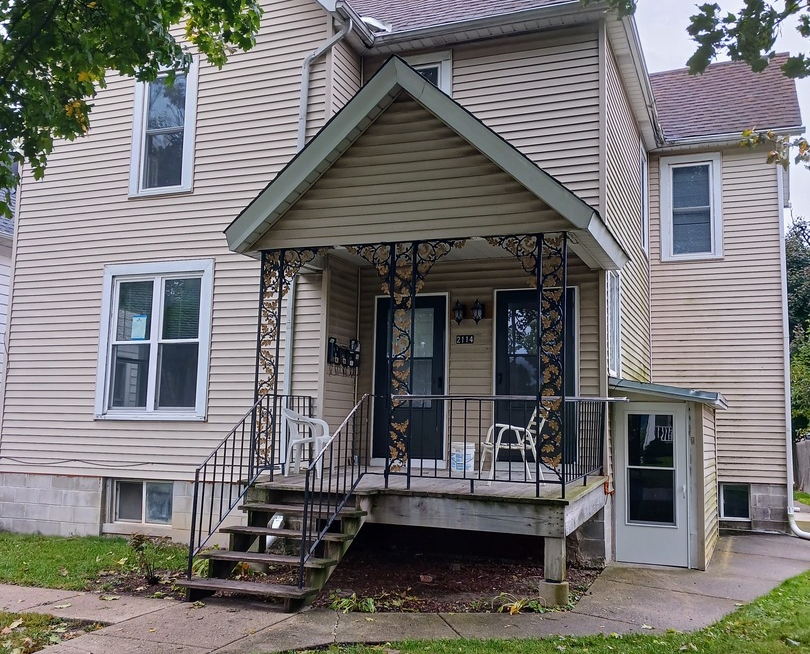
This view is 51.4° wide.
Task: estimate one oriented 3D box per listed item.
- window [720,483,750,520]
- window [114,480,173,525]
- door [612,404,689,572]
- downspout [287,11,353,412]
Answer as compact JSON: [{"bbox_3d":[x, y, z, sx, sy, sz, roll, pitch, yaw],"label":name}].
[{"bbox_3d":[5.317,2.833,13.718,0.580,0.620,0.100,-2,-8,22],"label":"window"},{"bbox_3d":[-3.357,2.232,10.745,0.960,0.560,0.100,-2,-8,22],"label":"window"},{"bbox_3d":[2.910,1.842,9.961,0.850,1.890,0.080,-2,-8,22],"label":"door"},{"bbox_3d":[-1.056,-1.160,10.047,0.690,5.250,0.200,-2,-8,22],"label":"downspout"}]

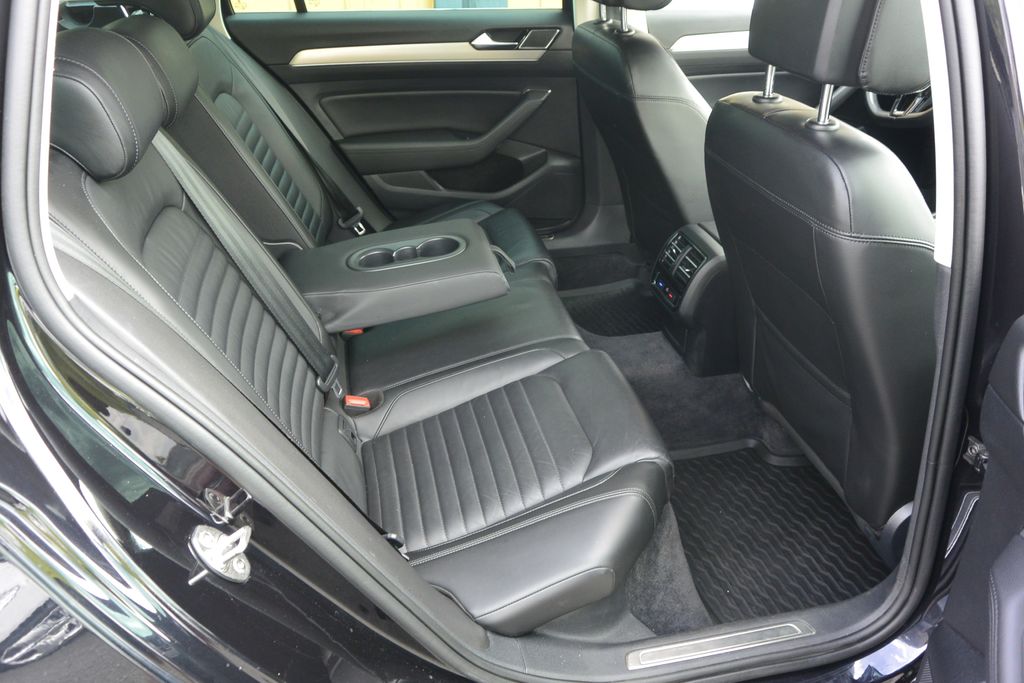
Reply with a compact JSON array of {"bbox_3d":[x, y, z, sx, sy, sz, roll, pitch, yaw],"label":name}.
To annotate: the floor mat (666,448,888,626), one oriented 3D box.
[{"bbox_3d":[0.492,0.301,1.414,0.460,0.030,0.450,-6,29,-12],"label":"floor mat"}]

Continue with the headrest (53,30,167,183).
[{"bbox_3d":[-0.484,-0.274,0.860,0.135,0.155,0.280,-19,31,-5],"label":"headrest"}]

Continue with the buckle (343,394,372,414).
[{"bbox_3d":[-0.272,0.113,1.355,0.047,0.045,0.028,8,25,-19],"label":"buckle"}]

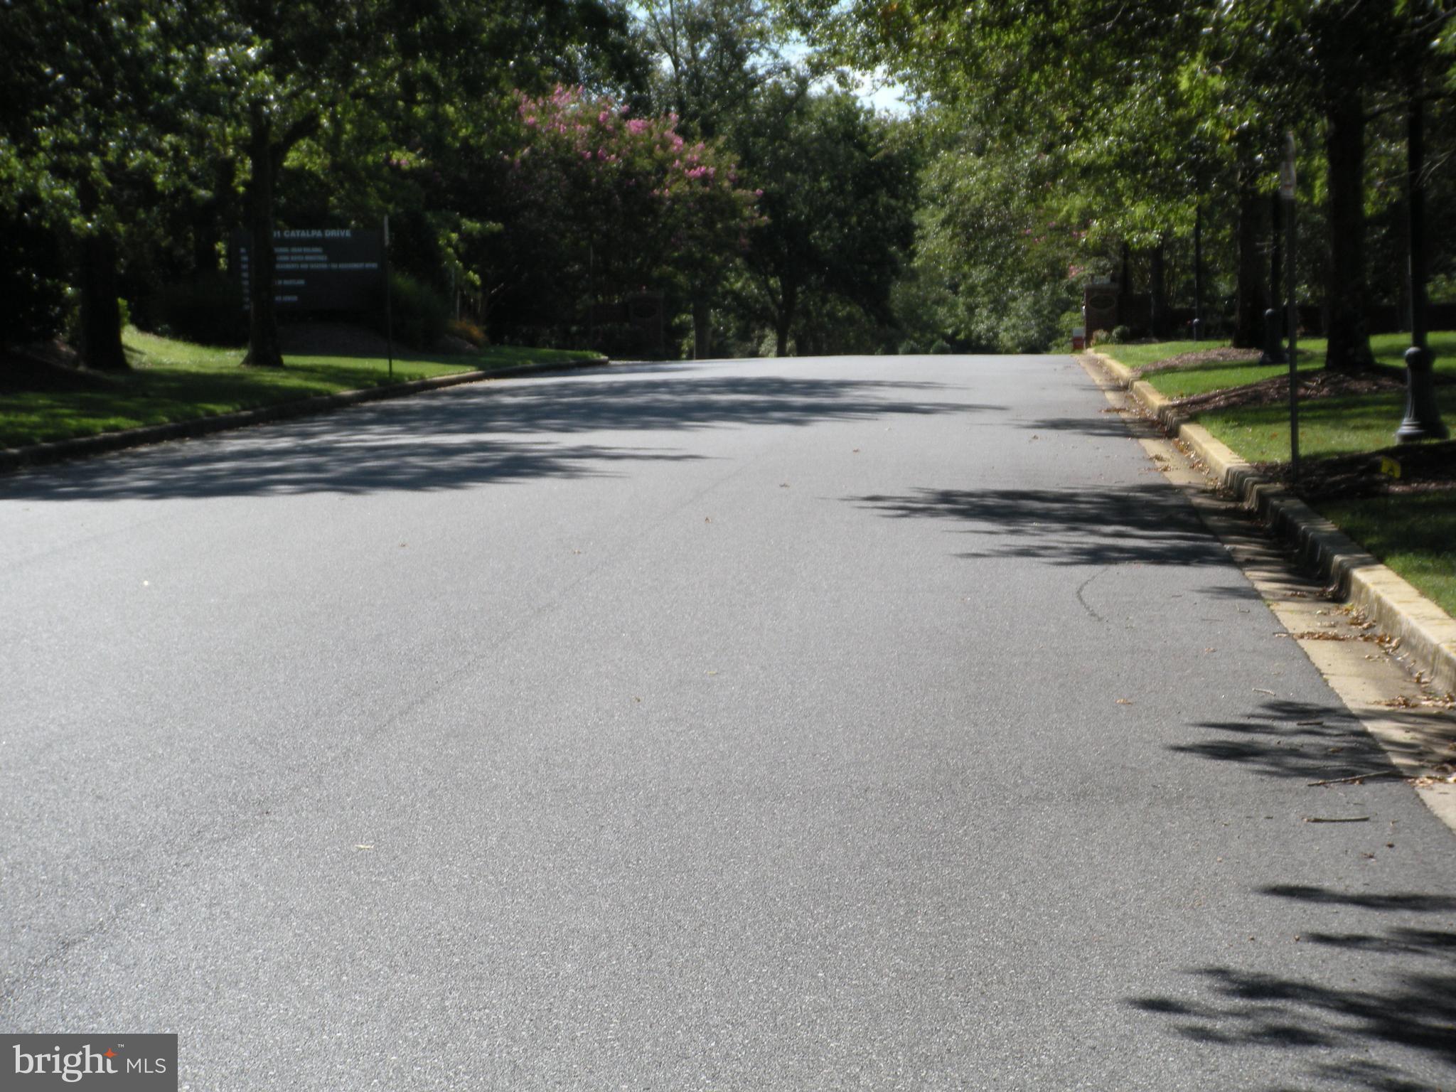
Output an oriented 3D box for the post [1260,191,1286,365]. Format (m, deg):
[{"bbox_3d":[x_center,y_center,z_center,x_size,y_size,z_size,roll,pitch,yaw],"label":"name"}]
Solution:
[{"bbox_3d":[6.252,-3.984,44.405,0.400,3.800,0.400,-1,3,4],"label":"post"}]

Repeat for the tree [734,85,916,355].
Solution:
[{"bbox_3d":[2.571,-8.802,106.000,5.400,7.700,5.200,-1,3,4],"label":"tree"}]

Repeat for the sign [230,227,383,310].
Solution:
[{"bbox_3d":[-7.070,-4.643,65.000,2.550,1.400,0.220,-2,3,-7],"label":"sign"}]

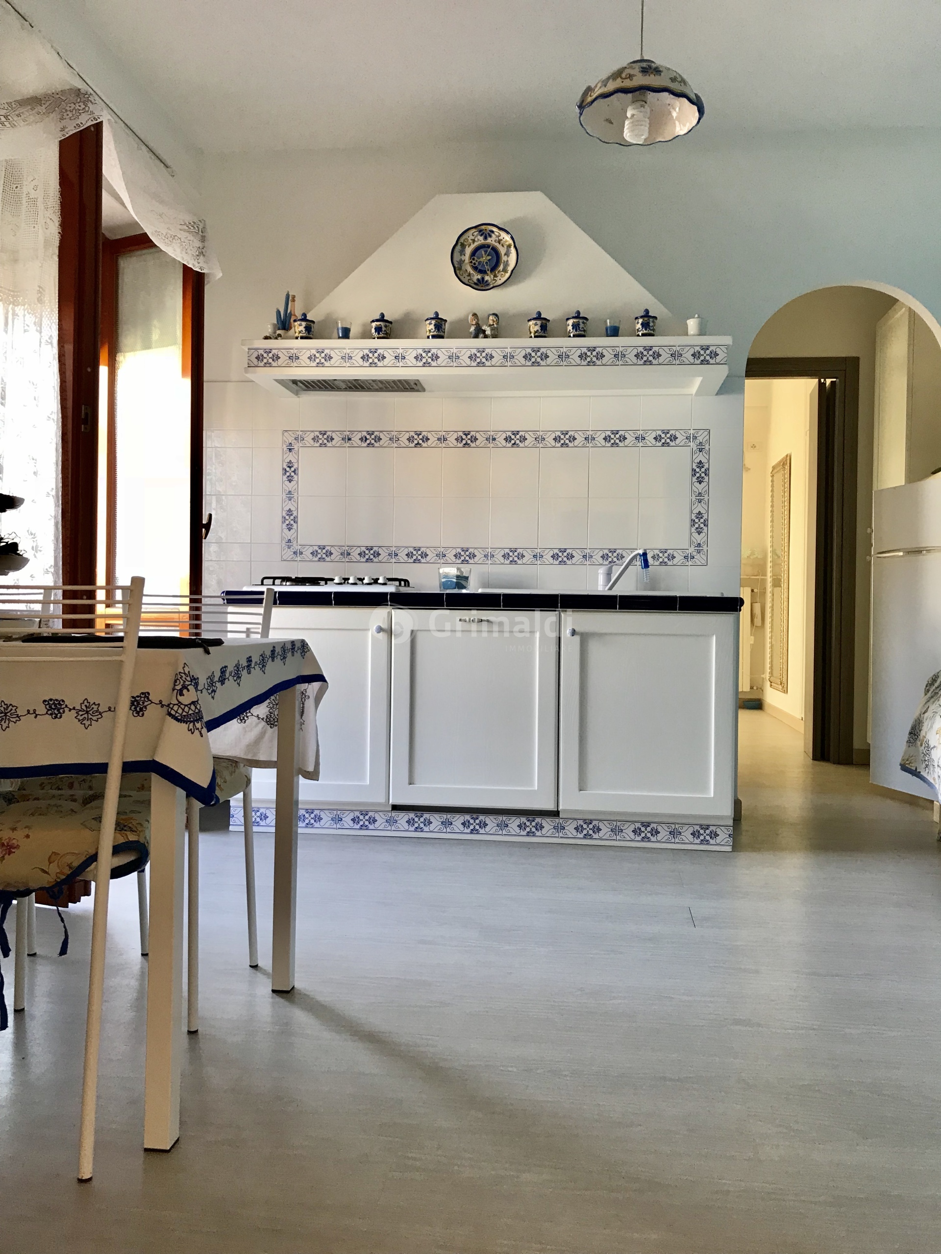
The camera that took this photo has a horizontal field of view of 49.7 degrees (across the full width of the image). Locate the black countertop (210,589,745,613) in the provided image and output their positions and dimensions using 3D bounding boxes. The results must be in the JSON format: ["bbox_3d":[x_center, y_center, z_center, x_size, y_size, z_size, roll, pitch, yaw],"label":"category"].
[{"bbox_3d":[0.055,-0.104,3.848,1.839,0.053,0.636,1,2,6],"label":"black countertop"}]

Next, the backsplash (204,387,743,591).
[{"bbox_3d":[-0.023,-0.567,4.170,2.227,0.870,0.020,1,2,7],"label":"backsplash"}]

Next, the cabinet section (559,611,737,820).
[{"bbox_3d":[0.646,0.296,3.809,0.605,0.723,0.577,1,2,6],"label":"cabinet section"}]

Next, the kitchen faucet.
[{"bbox_3d":[0.601,-0.208,3.931,0.243,0.179,0.056,3,3,45],"label":"kitchen faucet"}]

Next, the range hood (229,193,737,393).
[{"bbox_3d":[0.066,-1.304,3.919,1.801,0.744,0.440,1,2,7],"label":"range hood"}]

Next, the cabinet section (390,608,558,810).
[{"bbox_3d":[0.046,0.278,3.876,0.601,0.710,0.577,1,2,6],"label":"cabinet section"}]

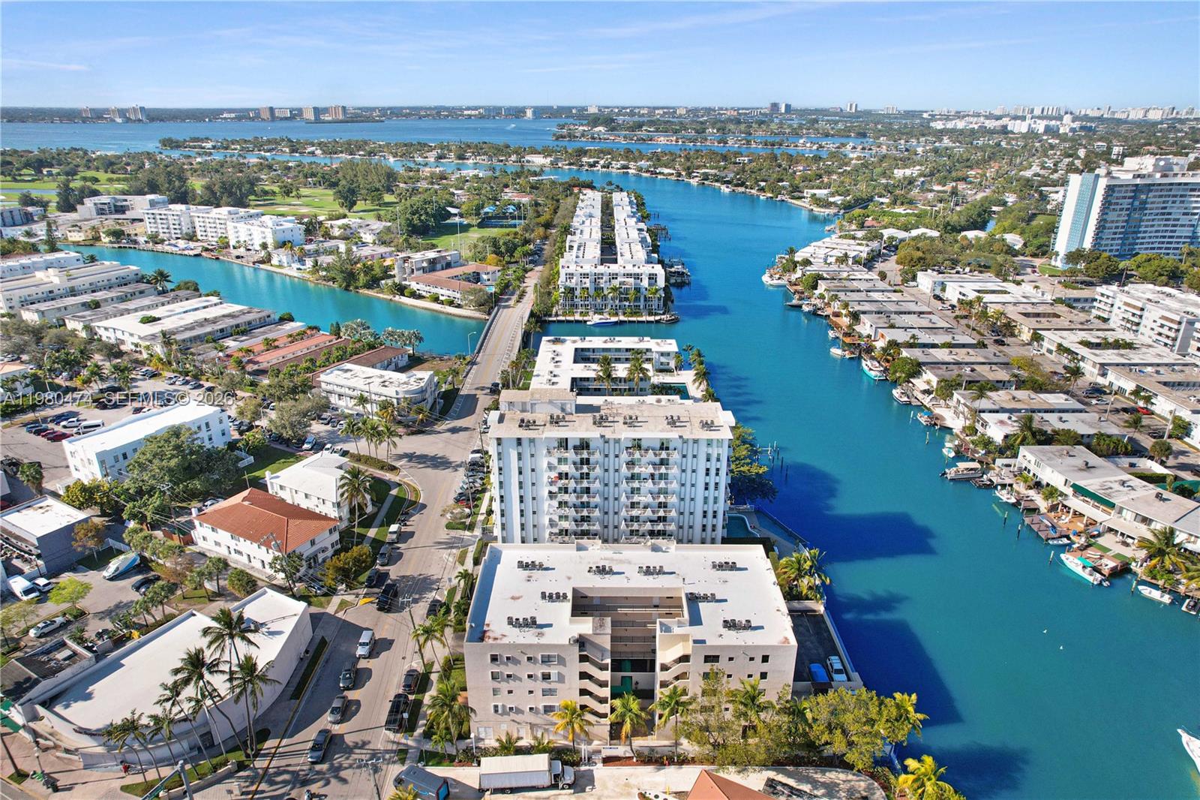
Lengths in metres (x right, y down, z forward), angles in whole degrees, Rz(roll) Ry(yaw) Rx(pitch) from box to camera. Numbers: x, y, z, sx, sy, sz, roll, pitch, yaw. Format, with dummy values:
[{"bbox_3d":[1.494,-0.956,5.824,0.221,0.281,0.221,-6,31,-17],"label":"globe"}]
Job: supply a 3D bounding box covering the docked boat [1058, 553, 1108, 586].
[{"bbox_3d":[86.609,30.549,131.869,2.700,2.450,8.600,-8,23,-18],"label":"docked boat"}]

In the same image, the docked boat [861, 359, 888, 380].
[{"bbox_3d":[85.530,-10.016,230.455,4.200,4.400,14.200,-1,22,-3],"label":"docked boat"}]

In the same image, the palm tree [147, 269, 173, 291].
[{"bbox_3d":[-189.793,-50.629,316.666,9.500,10.600,9.500,0,22,0],"label":"palm tree"}]

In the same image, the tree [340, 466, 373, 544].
[{"bbox_3d":[-44.461,20.389,135.061,5.900,15.300,5.900,0,22,0],"label":"tree"}]

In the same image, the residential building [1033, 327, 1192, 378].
[{"bbox_3d":[163.033,-14.335,234.798,30.000,5.900,34.500,0,22,0],"label":"residential building"}]

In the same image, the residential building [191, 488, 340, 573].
[{"bbox_3d":[-61.454,23.798,135.872,24.900,8.100,11.900,12,25,27],"label":"residential building"}]

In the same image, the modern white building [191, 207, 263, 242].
[{"bbox_3d":[-233.670,-110.323,459.749,31.000,15.000,29.000,9,24,21],"label":"modern white building"}]

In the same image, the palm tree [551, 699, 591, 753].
[{"bbox_3d":[-3.664,41.047,91.882,5.000,9.200,5.000,0,22,0],"label":"palm tree"}]

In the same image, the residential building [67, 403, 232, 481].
[{"bbox_3d":[-100.924,10.299,165.831,13.300,10.600,28.400,13,25,29],"label":"residential building"}]

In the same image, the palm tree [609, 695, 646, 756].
[{"bbox_3d":[3.269,40.814,91.027,4.800,10.300,4.800,0,22,0],"label":"palm tree"}]

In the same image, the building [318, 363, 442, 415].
[{"bbox_3d":[-60.729,-2.531,202.791,31.500,7.300,18.500,10,24,23],"label":"building"}]

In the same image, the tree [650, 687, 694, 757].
[{"bbox_3d":[8.778,40.701,90.889,5.600,10.800,5.600,0,22,0],"label":"tree"}]

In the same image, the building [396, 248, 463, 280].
[{"bbox_3d":[-81.914,-64.195,352.255,12.300,10.300,28.000,15,26,33],"label":"building"}]

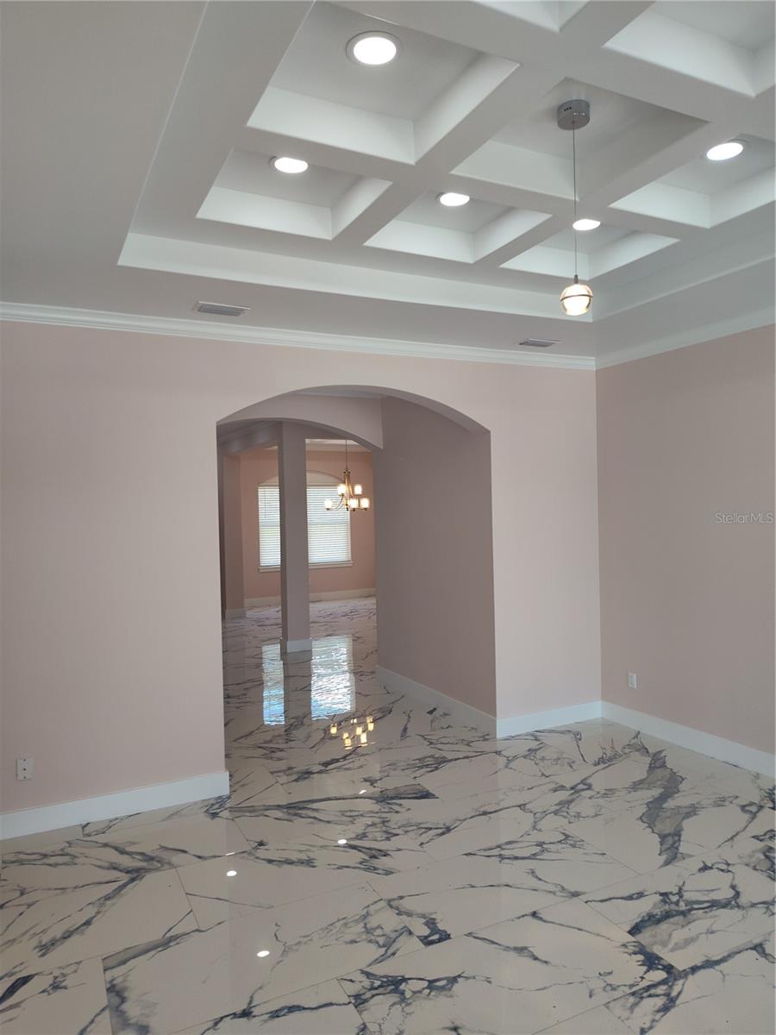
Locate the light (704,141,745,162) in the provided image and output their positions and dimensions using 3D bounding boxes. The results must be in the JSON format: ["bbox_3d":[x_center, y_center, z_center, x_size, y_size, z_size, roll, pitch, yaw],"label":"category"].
[{"bbox_3d":[1.479,-1.593,3.023,0.175,0.035,0.175,-2,1,-26],"label":"light"}]

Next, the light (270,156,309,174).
[{"bbox_3d":[-0.428,-1.548,3.046,0.180,0.035,0.180,-1,1,0],"label":"light"}]

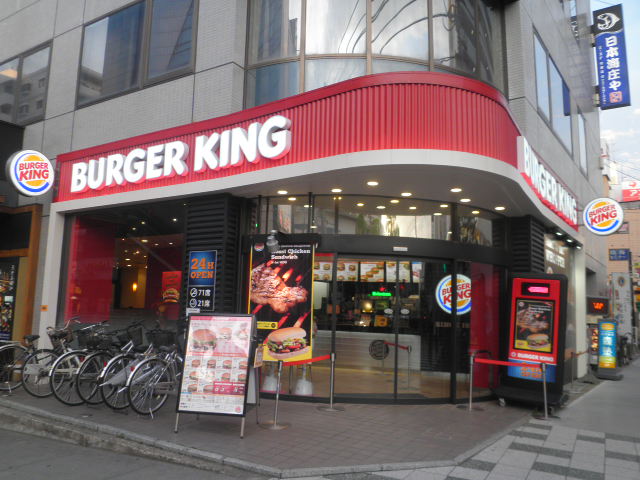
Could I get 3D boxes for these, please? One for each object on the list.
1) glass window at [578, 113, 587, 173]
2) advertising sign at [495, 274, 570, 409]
[{"bbox_3d":[7.319,-2.665,13.367,0.120,1.720,1.080,-5,-10,37],"label":"glass window"},{"bbox_3d":[3.217,1.509,7.258,0.800,1.920,0.450,0,-12,33],"label":"advertising sign"}]

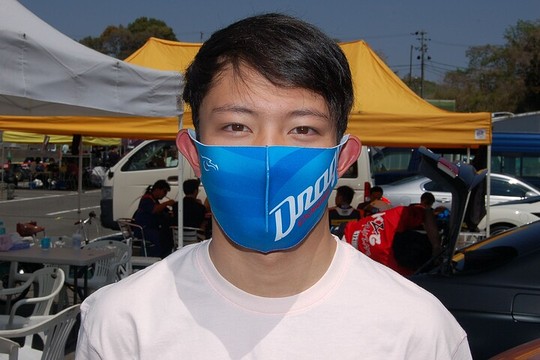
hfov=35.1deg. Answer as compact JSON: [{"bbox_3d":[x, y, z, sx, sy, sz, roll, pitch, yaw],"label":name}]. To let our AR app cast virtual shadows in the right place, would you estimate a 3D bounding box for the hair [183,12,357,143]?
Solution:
[{"bbox_3d":[-0.002,-0.105,0.950,0.187,0.170,0.215,2,1,0],"label":"hair"}]

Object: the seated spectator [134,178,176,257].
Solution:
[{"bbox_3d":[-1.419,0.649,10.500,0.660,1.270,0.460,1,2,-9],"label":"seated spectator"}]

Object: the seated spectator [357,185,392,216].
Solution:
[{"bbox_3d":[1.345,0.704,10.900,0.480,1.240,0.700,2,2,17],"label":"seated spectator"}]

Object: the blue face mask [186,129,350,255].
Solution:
[{"bbox_3d":[-0.003,0.010,0.875,0.160,0.128,0.110,2,1,0],"label":"blue face mask"}]

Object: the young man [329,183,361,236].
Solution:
[{"bbox_3d":[0.819,0.713,9.400,0.460,1.280,0.700,1,2,-9],"label":"young man"}]

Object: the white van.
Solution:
[{"bbox_3d":[-0.530,0.183,15.650,4.700,1.960,1.690,1,1,5],"label":"white van"}]

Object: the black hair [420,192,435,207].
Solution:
[{"bbox_3d":[1.879,0.253,10.200,0.170,0.180,0.200,1,1,6],"label":"black hair"}]

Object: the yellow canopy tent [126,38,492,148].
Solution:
[{"bbox_3d":[-0.200,-0.260,11.000,5.800,3.100,3.000,1,2,10],"label":"yellow canopy tent"}]

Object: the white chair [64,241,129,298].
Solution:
[{"bbox_3d":[-1.574,0.946,7.800,0.560,0.800,0.560,2,2,27],"label":"white chair"}]

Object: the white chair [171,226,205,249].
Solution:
[{"bbox_3d":[-0.972,0.921,10.200,0.480,0.760,0.510,1,2,9],"label":"white chair"}]

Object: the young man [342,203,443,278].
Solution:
[{"bbox_3d":[0.615,0.808,4.800,0.720,1.320,0.520,0,2,-30],"label":"young man"}]

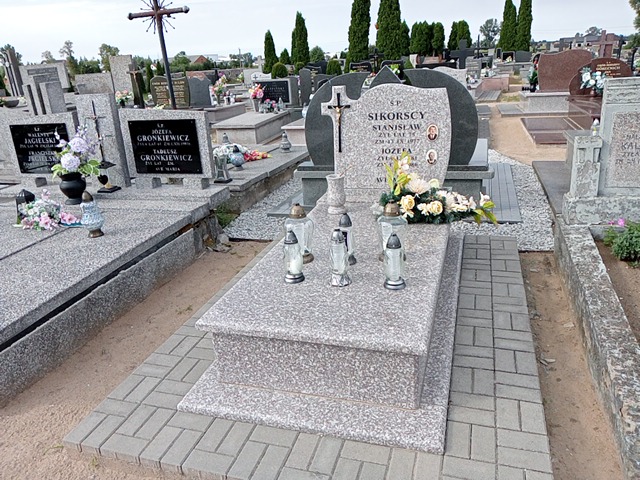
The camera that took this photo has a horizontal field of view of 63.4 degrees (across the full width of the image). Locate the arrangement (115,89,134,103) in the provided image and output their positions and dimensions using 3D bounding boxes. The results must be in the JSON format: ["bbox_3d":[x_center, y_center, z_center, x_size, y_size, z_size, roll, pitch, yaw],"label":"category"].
[{"bbox_3d":[-4.683,-3.449,12.400,0.440,0.370,0.380,2,21,17],"label":"arrangement"}]

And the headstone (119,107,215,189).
[{"bbox_3d":[-1.416,-0.861,4.911,0.920,0.740,0.130,3,22,17],"label":"headstone"}]

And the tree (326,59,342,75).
[{"bbox_3d":[0.682,-7.427,23.200,0.644,1.168,0.644,2,21,17],"label":"tree"}]

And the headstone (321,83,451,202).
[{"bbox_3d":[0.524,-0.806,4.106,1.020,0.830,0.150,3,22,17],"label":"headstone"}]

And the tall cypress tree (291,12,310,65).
[{"bbox_3d":[-1.128,-11.760,31.679,1.018,3.973,1.018,2,21,17],"label":"tall cypress tree"}]

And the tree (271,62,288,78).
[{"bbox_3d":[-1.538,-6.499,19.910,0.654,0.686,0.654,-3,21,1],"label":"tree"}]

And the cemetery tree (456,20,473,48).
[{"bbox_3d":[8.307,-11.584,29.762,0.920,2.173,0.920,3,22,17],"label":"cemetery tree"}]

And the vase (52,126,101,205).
[{"bbox_3d":[-2.188,-0.664,4.680,0.430,0.640,0.400,2,21,17],"label":"vase"}]

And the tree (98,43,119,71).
[{"bbox_3d":[-32.421,-27.702,80.971,2.936,5.681,2.936,2,21,17],"label":"tree"}]

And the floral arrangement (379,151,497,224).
[{"bbox_3d":[0.803,-0.383,3.578,0.800,0.460,0.360,3,22,17],"label":"floral arrangement"}]

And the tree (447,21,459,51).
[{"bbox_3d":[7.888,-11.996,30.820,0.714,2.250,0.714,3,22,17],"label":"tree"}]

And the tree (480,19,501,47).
[{"bbox_3d":[28.173,-33.708,85.940,3.120,5.499,3.120,2,21,17],"label":"tree"}]

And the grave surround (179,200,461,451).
[{"bbox_3d":[0.261,0.188,3.271,1.200,0.410,2.500,3,22,17],"label":"grave surround"}]

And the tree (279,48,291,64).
[{"bbox_3d":[-2.199,-11.597,34.350,0.690,2.047,0.690,2,21,17],"label":"tree"}]

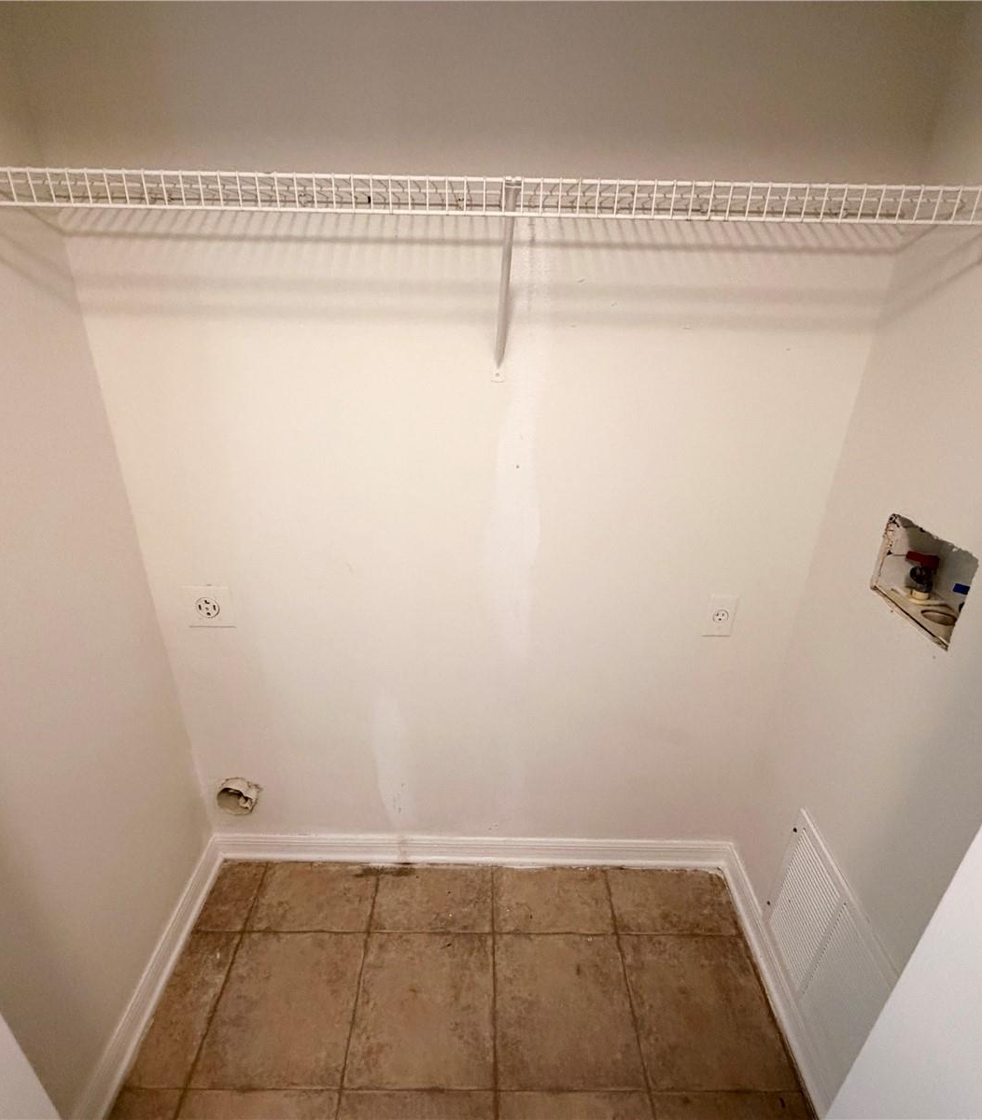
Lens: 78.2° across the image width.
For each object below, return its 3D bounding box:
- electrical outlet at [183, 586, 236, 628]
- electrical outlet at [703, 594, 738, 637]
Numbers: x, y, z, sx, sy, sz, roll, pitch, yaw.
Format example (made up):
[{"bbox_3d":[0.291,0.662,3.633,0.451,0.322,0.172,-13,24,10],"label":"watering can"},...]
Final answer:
[{"bbox_3d":[-0.684,0.117,1.465,0.116,0.114,0.012,1,25,-1],"label":"electrical outlet"},{"bbox_3d":[0.565,0.142,1.483,0.070,0.114,0.012,1,25,-1],"label":"electrical outlet"}]

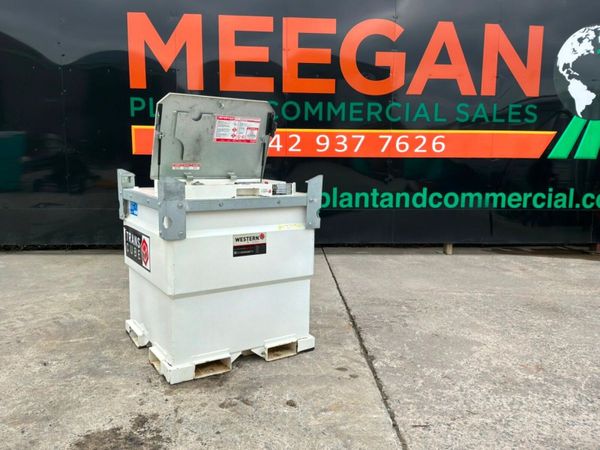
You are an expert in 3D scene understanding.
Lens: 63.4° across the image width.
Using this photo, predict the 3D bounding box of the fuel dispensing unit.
[{"bbox_3d":[-0.636,-0.013,3.687,1.153,1.847,1.147,-4,9,-34],"label":"fuel dispensing unit"}]

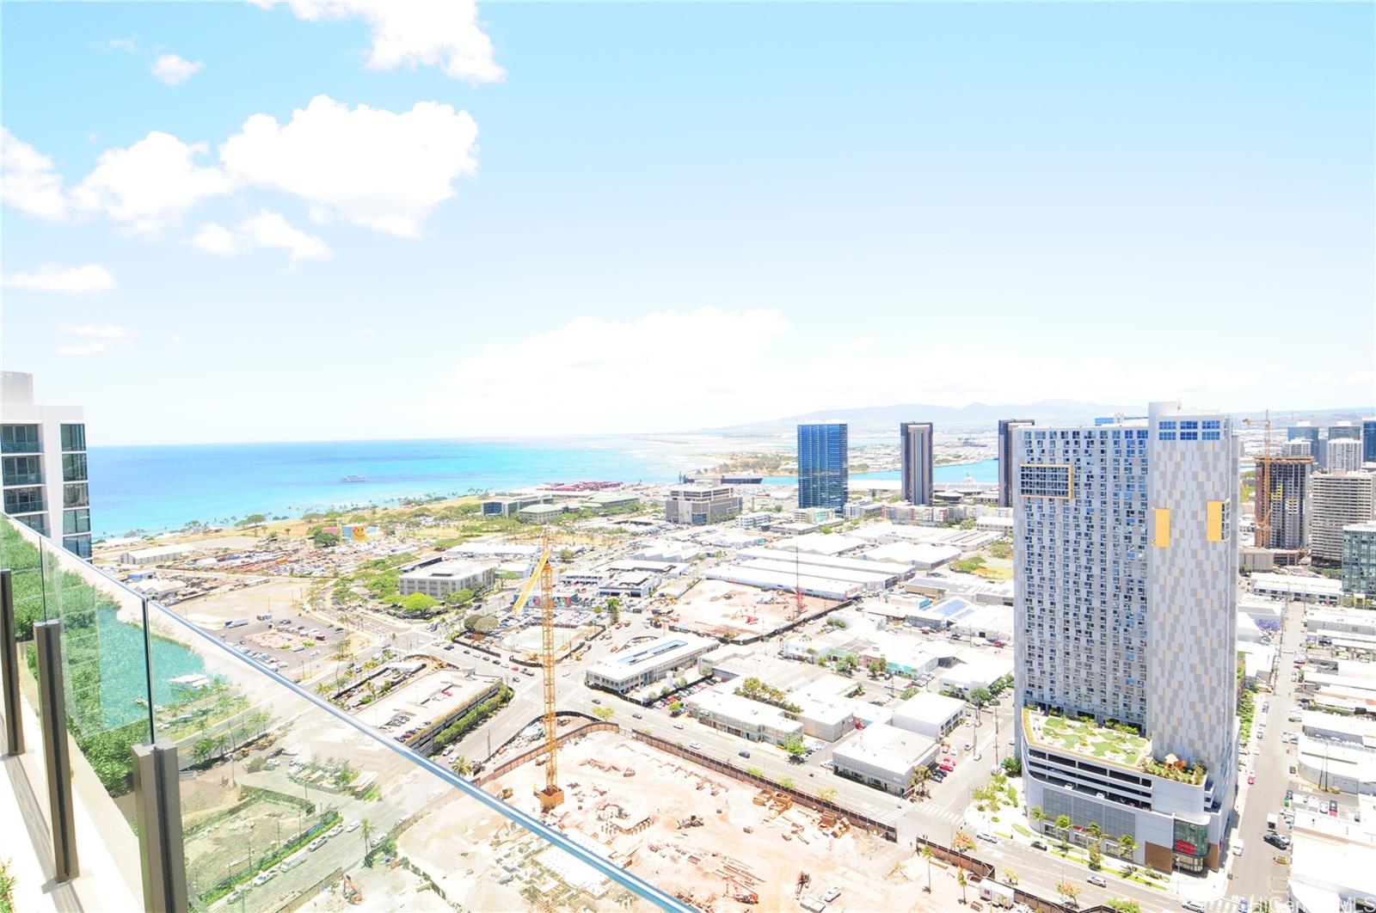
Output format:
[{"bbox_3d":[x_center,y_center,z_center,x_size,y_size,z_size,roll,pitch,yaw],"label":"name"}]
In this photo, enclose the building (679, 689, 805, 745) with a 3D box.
[{"bbox_3d":[22.880,103.250,272.070,47.500,6.400,15.000,1,3,41],"label":"building"}]

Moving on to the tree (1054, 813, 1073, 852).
[{"bbox_3d":[102.810,102.880,188.010,4.700,10.370,4.700,1,3,41],"label":"tree"}]

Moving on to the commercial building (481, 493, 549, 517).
[{"bbox_3d":[-263.560,76.724,1064.075,51.434,20.902,99.261,0,3,27],"label":"commercial building"}]

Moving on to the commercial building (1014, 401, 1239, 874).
[{"bbox_3d":[135.596,47.453,219.029,58.000,127.500,65.000,1,3,41],"label":"commercial building"}]

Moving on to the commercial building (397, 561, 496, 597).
[{"bbox_3d":[-187.692,98.111,543.528,50.778,15.796,54.898,-1,2,15],"label":"commercial building"}]

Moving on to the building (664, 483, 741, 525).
[{"bbox_3d":[22.190,62.473,924.514,61.821,47.000,84.505,1,3,42],"label":"building"}]

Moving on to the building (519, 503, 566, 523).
[{"bbox_3d":[-195.700,77.070,919.570,39.000,18.500,38.000,1,3,41],"label":"building"}]

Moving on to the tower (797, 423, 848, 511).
[{"bbox_3d":[189.060,17.916,964.779,63.926,125.000,22.297,0,3,37],"label":"tower"}]

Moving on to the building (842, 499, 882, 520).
[{"bbox_3d":[233.370,70.130,911.780,28.000,16.500,60.000,1,3,41],"label":"building"}]

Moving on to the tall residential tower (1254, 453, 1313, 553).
[{"bbox_3d":[500.530,42.160,579.000,28.760,87.110,22.320,-1,2,13],"label":"tall residential tower"}]

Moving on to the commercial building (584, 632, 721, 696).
[{"bbox_3d":[-18.411,105.871,355.768,27.791,7.200,69.098,1,3,41],"label":"commercial building"}]

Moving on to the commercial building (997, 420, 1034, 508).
[{"bbox_3d":[446.139,12.629,933.080,34.500,126.000,34.500,-1,2,4],"label":"commercial building"}]

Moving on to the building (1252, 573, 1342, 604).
[{"bbox_3d":[407.680,88.400,459.990,45.000,7.200,46.000,1,3,41],"label":"building"}]

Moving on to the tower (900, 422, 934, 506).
[{"bbox_3d":[333.956,13.131,999.624,34.500,125.000,34.500,-1,2,3],"label":"tower"}]

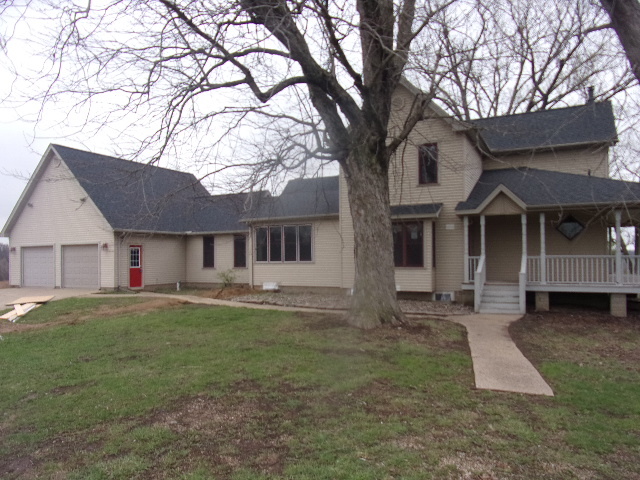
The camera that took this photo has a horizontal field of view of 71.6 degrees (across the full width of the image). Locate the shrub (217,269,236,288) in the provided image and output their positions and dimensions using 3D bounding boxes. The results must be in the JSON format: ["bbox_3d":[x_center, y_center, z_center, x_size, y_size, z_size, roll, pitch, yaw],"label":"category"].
[{"bbox_3d":[-4.636,1.909,22.000,0.980,0.980,0.900,0,-2,-12],"label":"shrub"}]

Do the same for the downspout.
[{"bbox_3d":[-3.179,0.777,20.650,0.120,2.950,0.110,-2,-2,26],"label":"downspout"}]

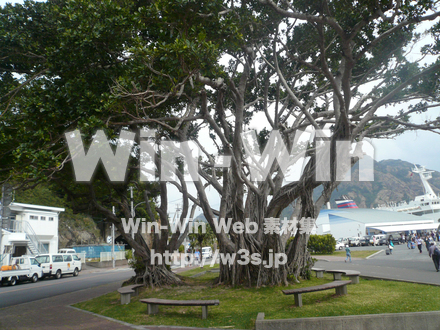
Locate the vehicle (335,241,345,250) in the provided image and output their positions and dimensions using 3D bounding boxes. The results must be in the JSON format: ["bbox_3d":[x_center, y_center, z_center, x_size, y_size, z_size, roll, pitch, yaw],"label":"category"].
[{"bbox_3d":[16.738,12.049,52.951,4.100,1.480,1.680,-9,-13,25],"label":"vehicle"}]

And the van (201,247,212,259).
[{"bbox_3d":[-2.262,15.049,61.000,1.620,1.900,4.100,-5,-13,5],"label":"van"}]

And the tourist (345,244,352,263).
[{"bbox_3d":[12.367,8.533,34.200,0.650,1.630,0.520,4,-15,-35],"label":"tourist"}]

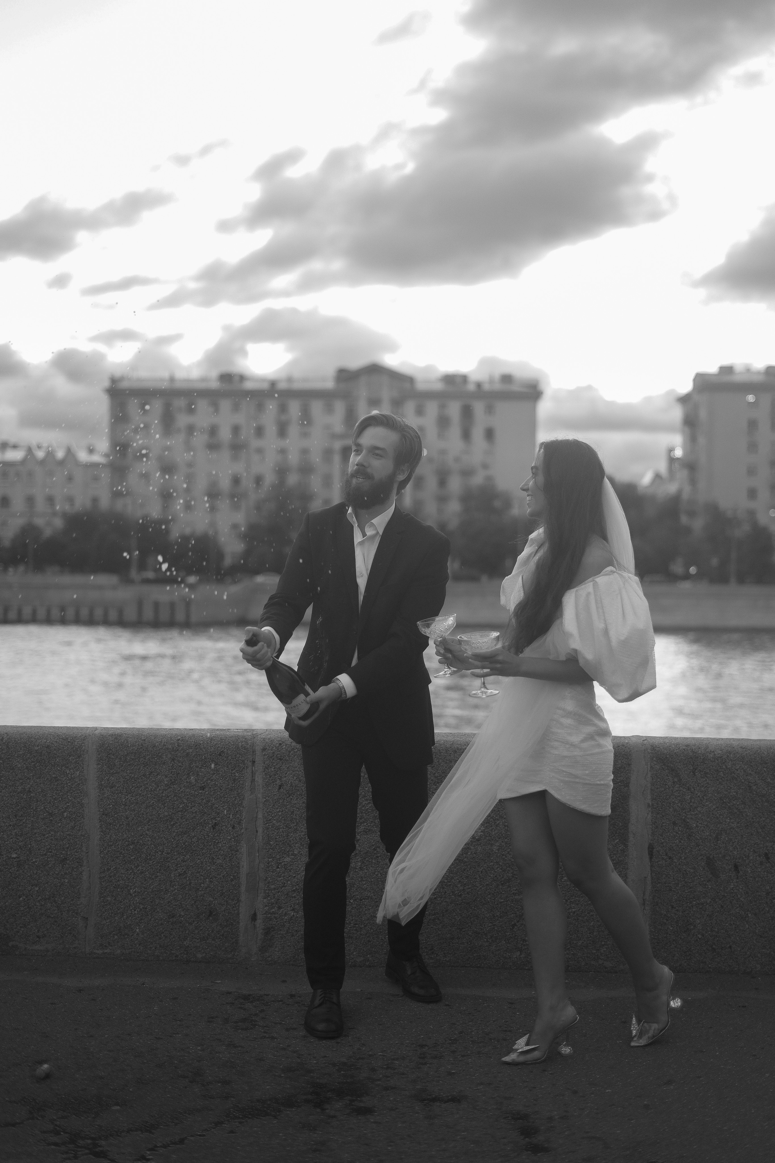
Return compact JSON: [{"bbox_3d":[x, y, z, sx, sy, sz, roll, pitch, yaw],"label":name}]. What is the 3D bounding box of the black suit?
[{"bbox_3d":[-0.049,0.495,4.780,0.490,1.450,0.590,1,0,18],"label":"black suit"}]

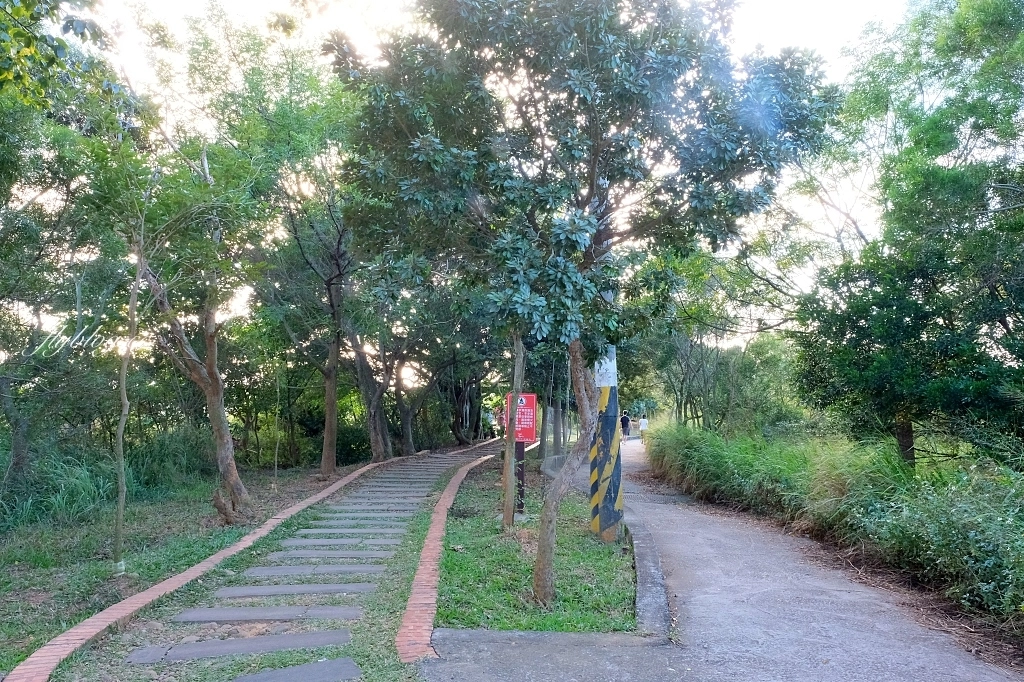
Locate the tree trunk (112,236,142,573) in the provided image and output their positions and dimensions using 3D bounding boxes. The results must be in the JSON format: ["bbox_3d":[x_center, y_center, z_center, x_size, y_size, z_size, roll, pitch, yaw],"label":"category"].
[{"bbox_3d":[-3.537,0.546,6.277,0.276,3.077,0.200,0,-6,0],"label":"tree trunk"}]

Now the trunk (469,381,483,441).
[{"bbox_3d":[-1.437,2.731,26.862,0.551,2.350,0.500,0,-6,0],"label":"trunk"}]

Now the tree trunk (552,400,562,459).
[{"bbox_3d":[1.422,2.762,21.330,0.313,1.799,0.260,0,-6,0],"label":"tree trunk"}]

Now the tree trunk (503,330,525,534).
[{"bbox_3d":[0.020,1.153,8.929,0.273,2.544,0.220,0,-6,0],"label":"tree trunk"}]

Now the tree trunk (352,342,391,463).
[{"bbox_3d":[-3.589,1.557,17.432,0.971,3.053,0.700,0,-6,0],"label":"tree trunk"}]

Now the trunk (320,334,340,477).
[{"bbox_3d":[-3.841,1.327,14.440,0.423,3.034,0.360,0,-6,0],"label":"trunk"}]

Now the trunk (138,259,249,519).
[{"bbox_3d":[-4.414,0.610,9.487,1.501,3.692,0.800,0,-6,0],"label":"trunk"}]

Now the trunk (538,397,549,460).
[{"bbox_3d":[0.907,2.543,19.643,0.288,1.771,0.250,0,-6,0],"label":"trunk"}]

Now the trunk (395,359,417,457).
[{"bbox_3d":[-3.044,1.948,19.503,0.629,2.673,0.500,0,-6,0],"label":"trunk"}]

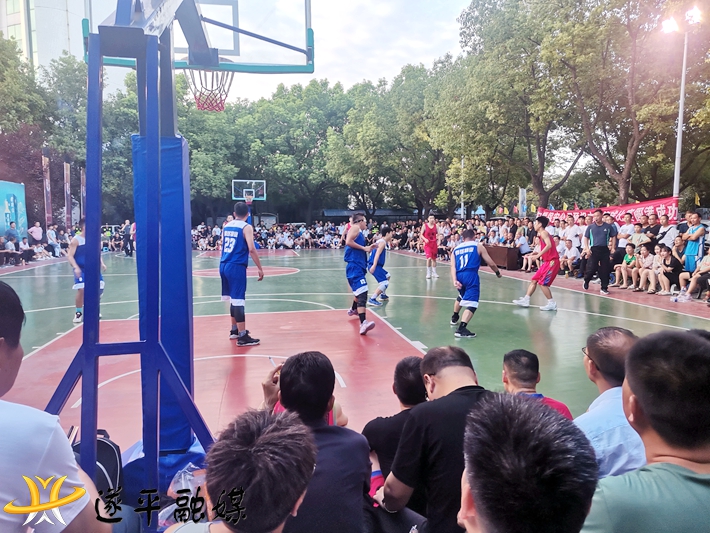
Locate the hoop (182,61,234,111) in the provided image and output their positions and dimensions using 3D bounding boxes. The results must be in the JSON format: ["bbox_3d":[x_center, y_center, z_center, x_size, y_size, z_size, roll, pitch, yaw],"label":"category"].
[{"bbox_3d":[-1.354,-1.667,4.934,0.480,0.440,0.500,-1,5,-10],"label":"hoop"}]

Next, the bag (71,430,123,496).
[{"bbox_3d":[-1.443,1.177,2.998,0.300,0.470,0.200,-2,5,-18],"label":"bag"}]

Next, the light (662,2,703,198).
[{"bbox_3d":[8.476,-3.100,14.037,0.500,6.900,1.100,-1,5,-10],"label":"light"}]

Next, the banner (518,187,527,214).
[{"bbox_3d":[8.170,-2.486,26.063,0.070,2.600,0.750,-1,5,-10],"label":"banner"}]

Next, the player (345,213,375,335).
[{"bbox_3d":[0.082,0.086,7.948,0.550,1.760,0.520,-1,5,-2],"label":"player"}]

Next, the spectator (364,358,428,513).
[{"bbox_3d":[0.249,0.913,2.683,0.500,1.020,0.720,-1,5,-6],"label":"spectator"}]

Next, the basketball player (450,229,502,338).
[{"bbox_3d":[1.795,0.186,7.944,0.720,1.530,0.700,3,6,36],"label":"basketball player"}]

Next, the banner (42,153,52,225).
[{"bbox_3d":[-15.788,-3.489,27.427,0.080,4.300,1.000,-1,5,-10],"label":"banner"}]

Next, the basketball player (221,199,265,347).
[{"bbox_3d":[-1.535,0.088,7.278,0.560,1.900,0.460,4,6,40],"label":"basketball player"}]

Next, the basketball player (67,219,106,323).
[{"bbox_3d":[-4.572,0.043,9.098,0.650,1.730,0.500,-4,6,-37],"label":"basketball player"}]

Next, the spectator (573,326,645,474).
[{"bbox_3d":[0.999,0.836,2.222,0.520,1.240,0.780,-1,5,-10],"label":"spectator"}]

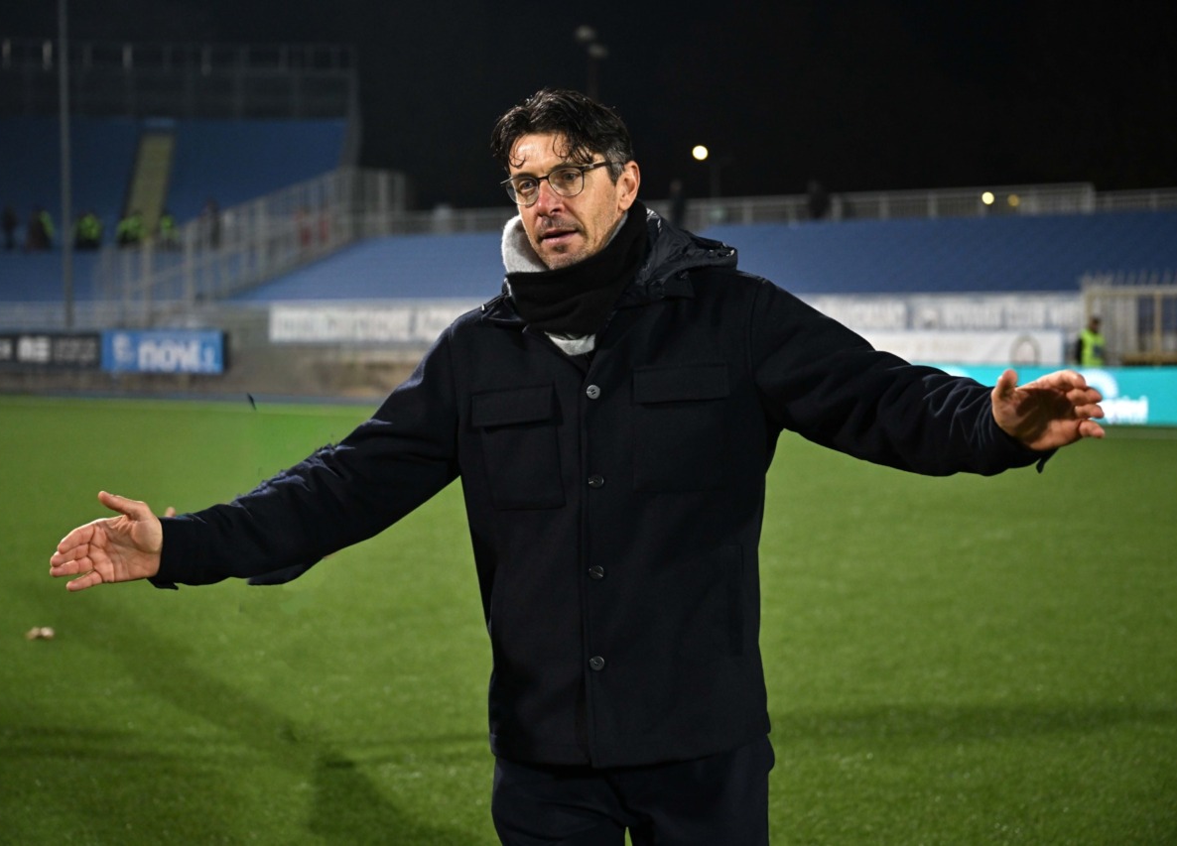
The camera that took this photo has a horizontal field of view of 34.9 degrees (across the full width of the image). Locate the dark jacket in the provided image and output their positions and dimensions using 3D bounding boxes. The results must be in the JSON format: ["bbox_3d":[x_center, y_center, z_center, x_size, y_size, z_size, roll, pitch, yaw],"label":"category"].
[{"bbox_3d":[0.032,0.077,2.536,1.130,0.760,0.460,1,3,13],"label":"dark jacket"}]

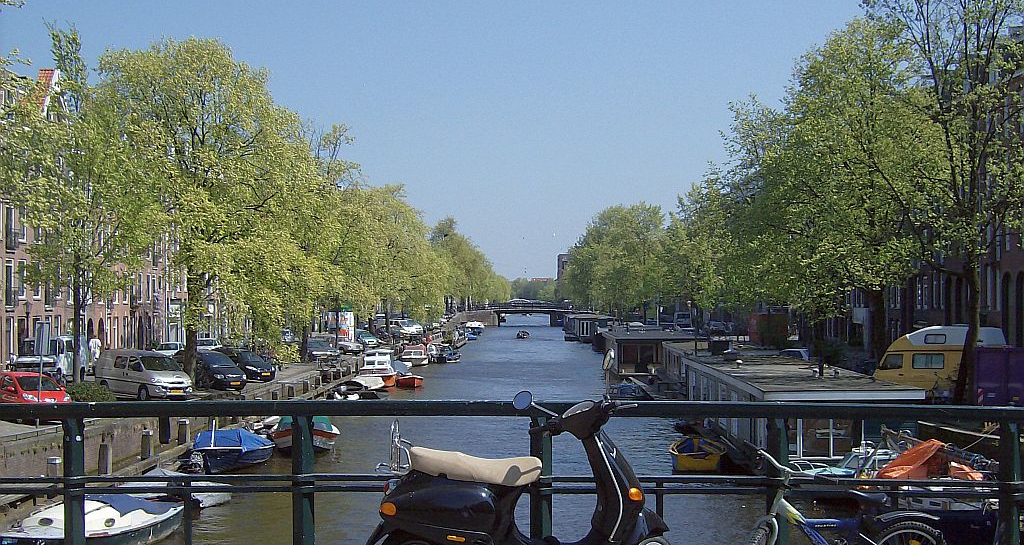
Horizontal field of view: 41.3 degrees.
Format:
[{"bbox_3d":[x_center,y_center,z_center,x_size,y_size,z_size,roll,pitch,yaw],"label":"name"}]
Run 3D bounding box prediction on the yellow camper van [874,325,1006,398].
[{"bbox_3d":[14.423,3.183,46.549,4.650,2.750,1.900,-1,-1,15],"label":"yellow camper van"}]

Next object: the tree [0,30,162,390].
[{"bbox_3d":[-16.200,-2.235,51.055,6.000,14.100,6.000,0,-1,0],"label":"tree"}]

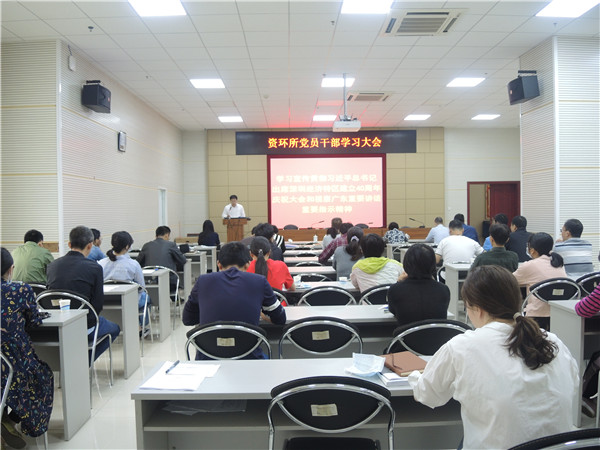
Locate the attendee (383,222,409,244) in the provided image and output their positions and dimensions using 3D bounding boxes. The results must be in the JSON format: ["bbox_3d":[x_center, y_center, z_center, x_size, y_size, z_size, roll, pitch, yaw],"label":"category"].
[{"bbox_3d":[1.841,0.503,9.358,0.500,1.170,0.700,-1,2,-1],"label":"attendee"}]

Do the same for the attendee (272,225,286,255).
[{"bbox_3d":[-0.425,0.623,7.867,0.470,1.240,0.700,-1,2,-1],"label":"attendee"}]

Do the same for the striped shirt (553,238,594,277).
[{"bbox_3d":[2.914,0.439,5.192,0.460,0.610,0.360,-1,2,-19],"label":"striped shirt"}]

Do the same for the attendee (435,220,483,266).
[{"bbox_3d":[2.064,0.583,6.439,0.570,1.280,0.800,-1,2,-1],"label":"attendee"}]

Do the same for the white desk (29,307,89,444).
[{"bbox_3d":[-2.181,1.005,3.243,1.400,0.750,0.450,-1,2,-1],"label":"white desk"}]

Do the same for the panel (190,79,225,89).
[{"bbox_3d":[-1.700,-2.651,9.086,0.600,0.050,0.600,-1,2,-1],"label":"panel"}]

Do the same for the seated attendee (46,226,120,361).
[{"bbox_3d":[-1.707,0.675,3.918,0.510,1.320,0.750,0,2,7],"label":"seated attendee"}]

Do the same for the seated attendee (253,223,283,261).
[{"bbox_3d":[-0.406,0.601,6.340,0.480,1.250,0.700,-1,2,2],"label":"seated attendee"}]

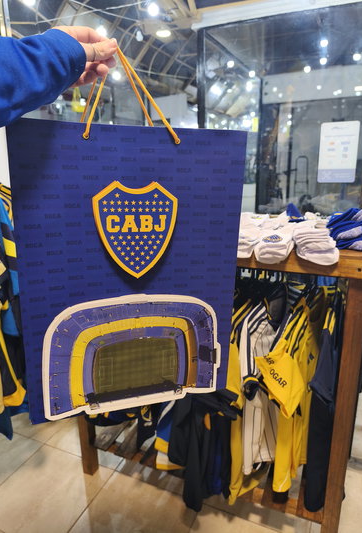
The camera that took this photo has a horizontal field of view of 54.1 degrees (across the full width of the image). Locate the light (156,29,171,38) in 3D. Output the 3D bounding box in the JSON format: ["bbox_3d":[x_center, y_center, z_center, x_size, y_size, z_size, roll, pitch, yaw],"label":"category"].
[{"bbox_3d":[-0.186,-2.470,3.757,0.165,0.050,0.165,-1,13,0],"label":"light"}]

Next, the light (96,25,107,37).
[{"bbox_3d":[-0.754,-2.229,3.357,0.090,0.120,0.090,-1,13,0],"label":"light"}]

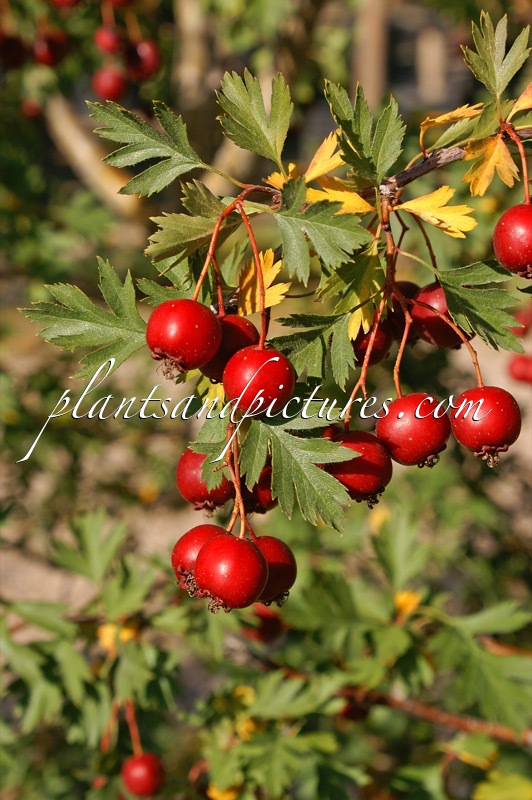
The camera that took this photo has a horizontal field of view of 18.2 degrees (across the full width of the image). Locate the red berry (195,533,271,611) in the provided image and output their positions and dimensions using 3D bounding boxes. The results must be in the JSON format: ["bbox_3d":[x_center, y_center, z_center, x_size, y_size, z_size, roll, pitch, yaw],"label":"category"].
[{"bbox_3d":[-0.008,0.040,0.388,0.017,0.018,0.017,9,-3,0],"label":"red berry"}]

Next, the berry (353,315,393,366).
[{"bbox_3d":[0.026,-0.017,0.450,0.016,0.017,0.016,-27,6,0],"label":"berry"}]

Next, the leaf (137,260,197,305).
[{"bbox_3d":[-0.023,-0.027,0.398,0.016,0.007,0.013,0,25,-14],"label":"leaf"}]

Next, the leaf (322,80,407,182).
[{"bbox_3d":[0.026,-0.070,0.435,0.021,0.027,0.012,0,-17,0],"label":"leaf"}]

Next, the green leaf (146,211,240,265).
[{"bbox_3d":[-0.020,-0.045,0.466,0.026,0.017,0.008,-5,52,-3],"label":"green leaf"}]

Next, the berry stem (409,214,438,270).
[{"bbox_3d":[0.038,-0.038,0.400,0.002,0.016,0.003,-25,0,0],"label":"berry stem"}]

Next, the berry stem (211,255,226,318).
[{"bbox_3d":[-0.013,-0.032,0.459,0.003,0.017,0.003,-9,3,0],"label":"berry stem"}]

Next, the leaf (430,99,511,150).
[{"bbox_3d":[0.057,-0.076,0.464,0.024,0.007,0.015,-31,41,-3],"label":"leaf"}]

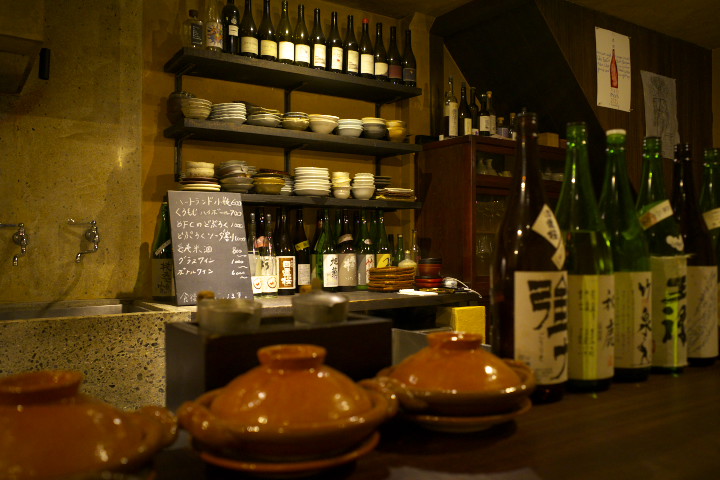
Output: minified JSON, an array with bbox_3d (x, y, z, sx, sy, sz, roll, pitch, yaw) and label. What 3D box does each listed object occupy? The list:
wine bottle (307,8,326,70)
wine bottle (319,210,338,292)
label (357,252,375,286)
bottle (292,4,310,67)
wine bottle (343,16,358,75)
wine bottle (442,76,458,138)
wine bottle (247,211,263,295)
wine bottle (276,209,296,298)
[{"bbox_3d":[-0.198,-0.937,2.637,0.081,0.299,0.081,0,0,-25],"label":"wine bottle"},{"bbox_3d":[-0.152,0.037,2.580,0.105,0.395,0.105,0,1,0],"label":"wine bottle"},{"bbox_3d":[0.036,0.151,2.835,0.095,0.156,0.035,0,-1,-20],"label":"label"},{"bbox_3d":[-0.263,-0.905,2.513,0.077,0.298,0.077,0,1,-12],"label":"bottle"},{"bbox_3d":[-0.045,-0.936,2.724,0.081,0.299,0.081,0,0,0],"label":"wine bottle"},{"bbox_3d":[0.492,-0.700,2.996,0.074,0.335,0.074,0,1,-6],"label":"wine bottle"},{"bbox_3d":[-0.463,0.068,2.440,0.082,0.362,0.082,1,-1,-30],"label":"wine bottle"},{"bbox_3d":[-0.349,0.051,2.620,0.105,0.398,0.105,0,0,-10],"label":"wine bottle"}]

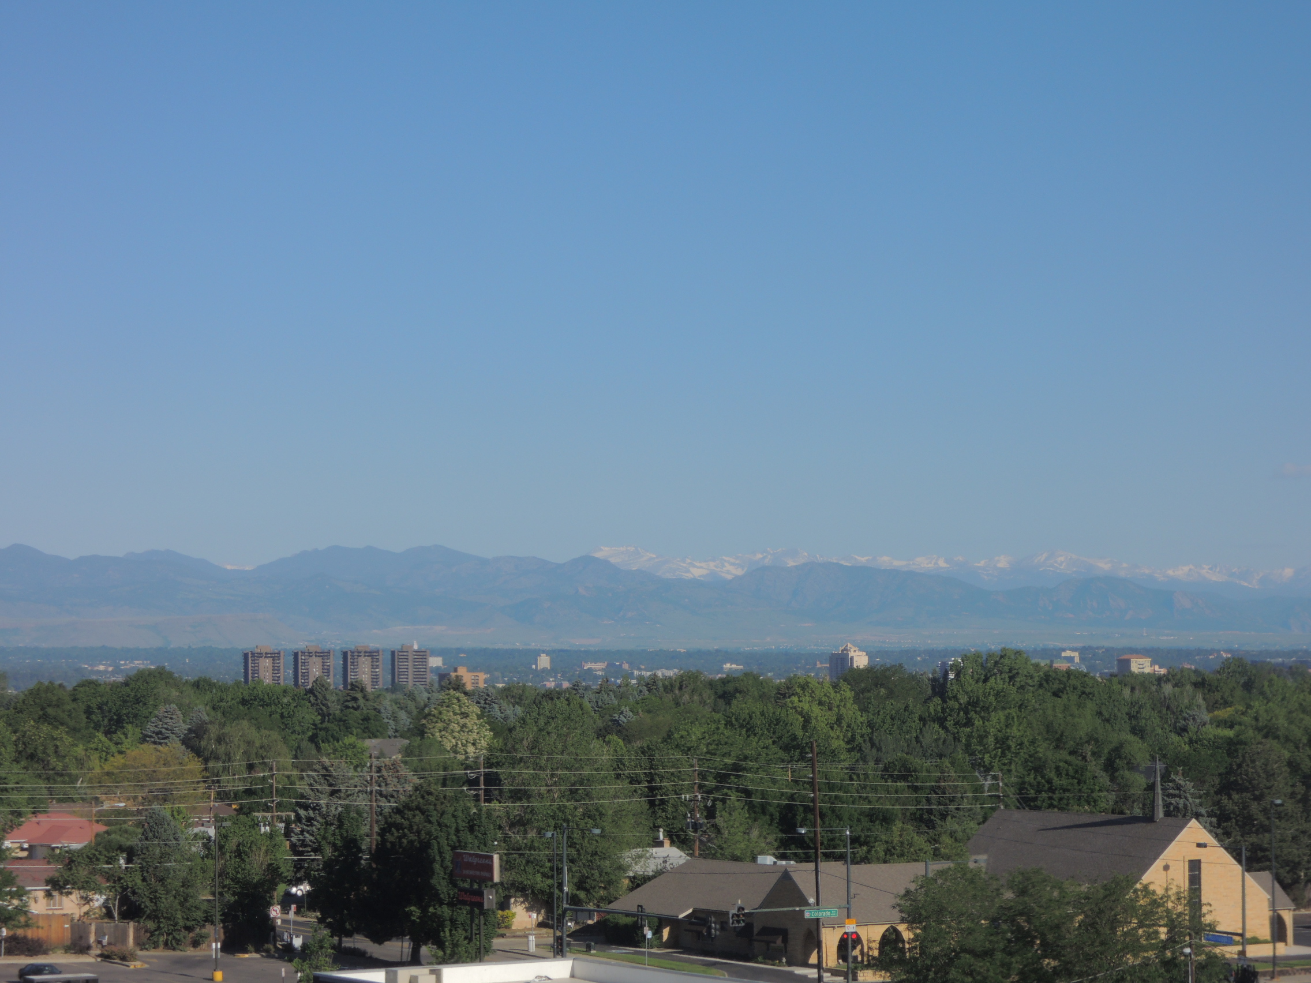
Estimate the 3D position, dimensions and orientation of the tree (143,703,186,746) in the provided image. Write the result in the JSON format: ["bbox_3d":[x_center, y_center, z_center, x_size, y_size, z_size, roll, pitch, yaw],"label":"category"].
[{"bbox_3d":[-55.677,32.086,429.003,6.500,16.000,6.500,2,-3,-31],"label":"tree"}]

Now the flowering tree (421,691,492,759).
[{"bbox_3d":[-25.149,33.586,478.986,9.000,16.500,9.000,0,-3,0],"label":"flowering tree"}]

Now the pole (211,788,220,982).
[{"bbox_3d":[-27.055,24.281,232.908,0.500,11.600,0.500,0,-3,0],"label":"pole"}]

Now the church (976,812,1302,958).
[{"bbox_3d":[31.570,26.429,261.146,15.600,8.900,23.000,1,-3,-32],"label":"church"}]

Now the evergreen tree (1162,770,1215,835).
[{"bbox_3d":[41.351,26.851,292.095,6.300,10.900,6.300,0,-3,0],"label":"evergreen tree"}]

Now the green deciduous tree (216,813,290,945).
[{"bbox_3d":[-26.713,26.020,251.104,5.000,8.900,5.000,0,-3,0],"label":"green deciduous tree"}]

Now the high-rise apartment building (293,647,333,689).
[{"bbox_3d":[-284.124,159.073,3146.047,29.300,62.000,20.000,1,-3,-21],"label":"high-rise apartment building"}]

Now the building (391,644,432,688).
[{"bbox_3d":[-205.693,160.496,3181.018,29.000,62.000,20.000,1,-3,-21],"label":"building"}]

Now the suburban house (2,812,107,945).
[{"bbox_3d":[-43.561,27.460,272.064,10.500,8.200,9.500,1,-3,-32],"label":"suburban house"}]

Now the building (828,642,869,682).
[{"bbox_3d":[186.455,182.141,3675.545,24.000,70.000,31.000,2,-3,-31],"label":"building"}]

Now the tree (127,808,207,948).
[{"bbox_3d":[-33.393,26.364,258.261,5.300,9.600,5.300,0,-3,0],"label":"tree"}]

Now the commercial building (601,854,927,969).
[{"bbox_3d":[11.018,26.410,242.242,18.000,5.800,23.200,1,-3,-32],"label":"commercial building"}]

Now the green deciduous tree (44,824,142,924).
[{"bbox_3d":[-38.381,26.924,258.073,6.300,7.800,6.300,0,-3,0],"label":"green deciduous tree"}]

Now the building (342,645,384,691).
[{"bbox_3d":[-249.956,161.207,3236.086,34.000,60.000,15.000,1,-3,-32],"label":"building"}]

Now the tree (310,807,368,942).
[{"bbox_3d":[-20.755,25.758,249.112,4.400,9.800,4.400,0,-3,0],"label":"tree"}]

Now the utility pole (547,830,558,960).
[{"bbox_3d":[-6.016,24.698,221.127,0.750,9.600,0.500,2,-3,-31],"label":"utility pole"}]

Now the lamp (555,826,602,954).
[{"bbox_3d":[-4.060,23.541,205.664,0.500,10.600,3.900,2,-3,-31],"label":"lamp"}]

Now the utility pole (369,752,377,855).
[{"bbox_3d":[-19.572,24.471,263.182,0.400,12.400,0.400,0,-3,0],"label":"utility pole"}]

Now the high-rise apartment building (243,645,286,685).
[{"bbox_3d":[-329.603,159.748,3191.120,34.000,60.000,15.000,1,-3,-32],"label":"high-rise apartment building"}]

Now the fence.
[{"bbox_3d":[-37.552,30.205,257.184,5.000,1.900,0.200,1,-3,-24],"label":"fence"}]

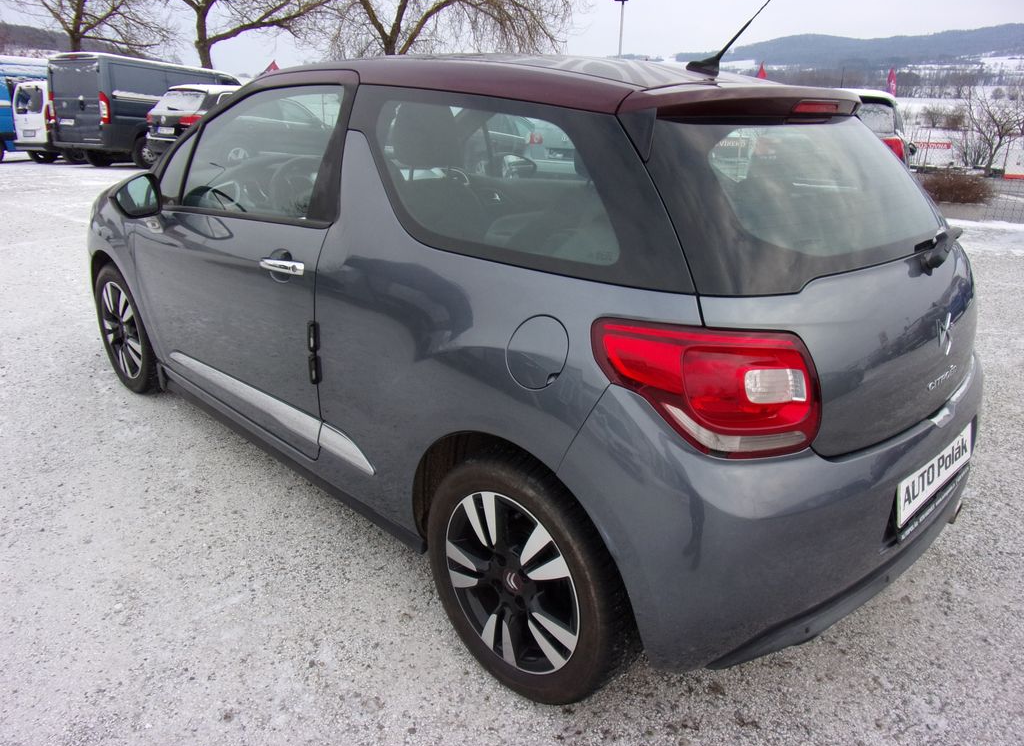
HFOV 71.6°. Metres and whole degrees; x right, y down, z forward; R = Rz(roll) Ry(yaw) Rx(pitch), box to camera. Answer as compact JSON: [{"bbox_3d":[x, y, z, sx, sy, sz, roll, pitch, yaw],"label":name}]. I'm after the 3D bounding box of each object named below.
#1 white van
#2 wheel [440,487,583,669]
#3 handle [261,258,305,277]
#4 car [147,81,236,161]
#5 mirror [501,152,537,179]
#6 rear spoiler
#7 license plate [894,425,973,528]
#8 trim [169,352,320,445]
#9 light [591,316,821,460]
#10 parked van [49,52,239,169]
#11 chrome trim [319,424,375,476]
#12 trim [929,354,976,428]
[{"bbox_3d":[-10.584,-6.595,18.937,1.810,1.810,4.380,14,22,28],"label":"white van"},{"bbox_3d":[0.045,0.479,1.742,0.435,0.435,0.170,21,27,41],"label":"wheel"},{"bbox_3d":[-0.626,-0.289,1.930,0.215,0.036,0.045,21,28,40],"label":"handle"},{"bbox_3d":[-5.834,-5.613,16.543,1.820,1.520,4.700,14,22,27],"label":"car"},{"bbox_3d":[0.024,-1.038,3.635,0.190,0.150,0.130,-14,27,-36],"label":"mirror"},{"bbox_3d":[0.662,-0.662,1.859,0.270,0.165,1.140,21,27,41],"label":"rear spoiler"},{"bbox_3d":[1.053,0.242,1.754,0.510,0.109,0.020,-18,19,-41],"label":"license plate"},{"bbox_3d":[-0.986,0.036,2.527,1.145,0.088,0.035,18,25,42],"label":"trim"},{"bbox_3d":[0.386,0.021,1.402,0.360,0.240,0.310,21,27,41],"label":"light"},{"bbox_3d":[-8.016,-6.338,17.309,2.050,2.250,5.200,16,24,31],"label":"parked van"},{"bbox_3d":[-0.480,0.214,2.062,0.290,0.080,0.035,21,27,41],"label":"chrome trim"},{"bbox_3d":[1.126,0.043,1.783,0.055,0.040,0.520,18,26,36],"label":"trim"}]

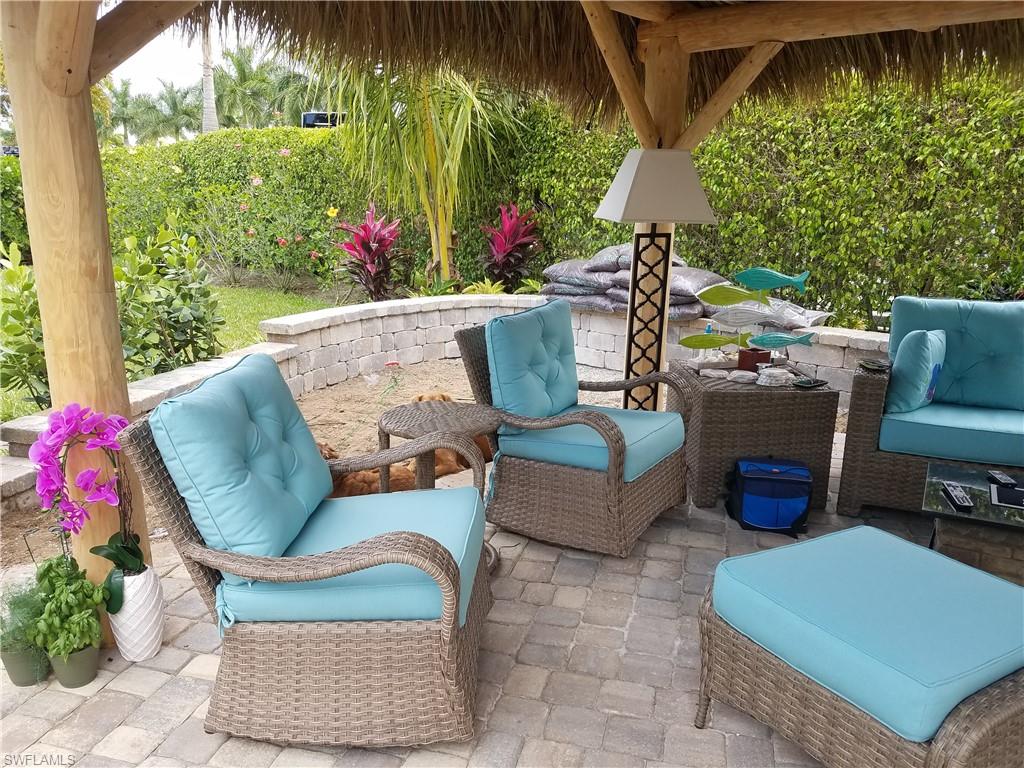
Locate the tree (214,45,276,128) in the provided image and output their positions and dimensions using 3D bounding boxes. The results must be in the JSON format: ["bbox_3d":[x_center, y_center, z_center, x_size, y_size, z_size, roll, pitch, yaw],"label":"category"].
[{"bbox_3d":[-10.317,-10.325,30.393,2.900,5.710,2.900,1,16,0],"label":"tree"}]

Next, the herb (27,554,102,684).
[{"bbox_3d":[-1.295,0.690,2.264,0.200,0.375,0.200,1,16,0],"label":"herb"}]

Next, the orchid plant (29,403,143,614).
[{"bbox_3d":[-1.295,0.374,2.355,0.300,0.660,0.220,-7,16,-29],"label":"orchid plant"}]

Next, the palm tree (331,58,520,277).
[{"bbox_3d":[-0.900,-2.118,8.338,1.950,2.850,1.900,1,14,0],"label":"palm tree"}]

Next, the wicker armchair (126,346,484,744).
[{"bbox_3d":[-0.484,0.431,2.222,0.880,0.930,0.700,2,16,2],"label":"wicker armchair"}]

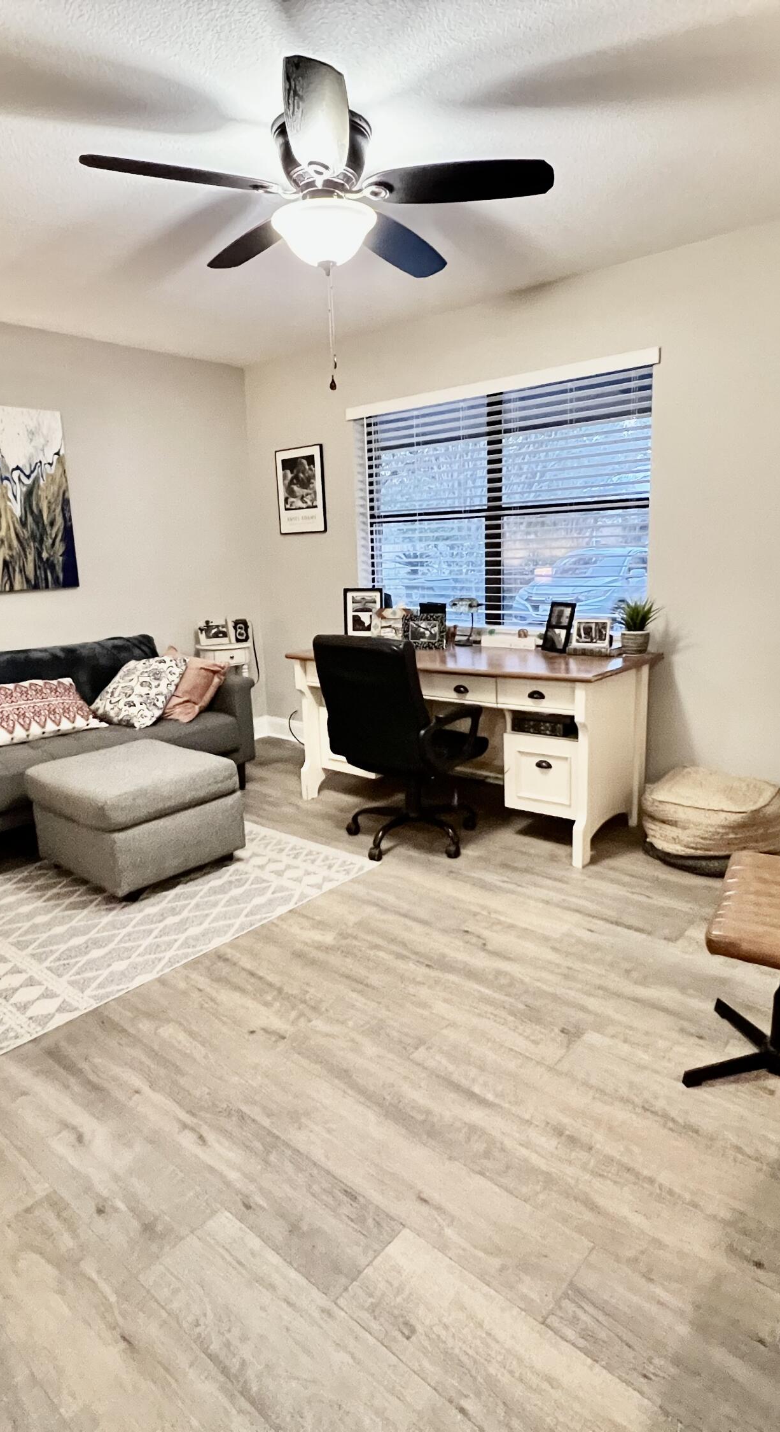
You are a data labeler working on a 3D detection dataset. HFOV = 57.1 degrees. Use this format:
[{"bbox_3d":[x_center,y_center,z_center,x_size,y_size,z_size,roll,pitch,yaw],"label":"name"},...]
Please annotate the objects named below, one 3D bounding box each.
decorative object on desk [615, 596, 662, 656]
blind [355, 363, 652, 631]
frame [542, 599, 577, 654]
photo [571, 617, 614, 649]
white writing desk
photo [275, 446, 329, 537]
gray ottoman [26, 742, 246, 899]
[{"bbox_3d":[1.101,-0.399,3.201,0.195,0.250,0.195,8,16,41],"label":"decorative object on desk"},{"bbox_3d":[0.481,-1.043,3.766,1.720,1.160,0.060,7,16,38],"label":"blind"},{"bbox_3d":[0.817,-0.423,3.452,0.130,0.240,0.075,8,16,41],"label":"frame"},{"bbox_3d":[0.912,-0.366,3.243,0.175,0.140,0.035,8,15,37],"label":"photo"},{"bbox_3d":[0.343,0.088,3.502,1.630,0.760,0.740,8,15,37],"label":"white writing desk"},{"bbox_3d":[-0.572,-1.420,4.541,0.400,0.520,0.025,8,15,37],"label":"photo"},{"bbox_3d":[-1.050,0.403,2.991,0.620,0.430,0.590,8,15,37],"label":"gray ottoman"}]

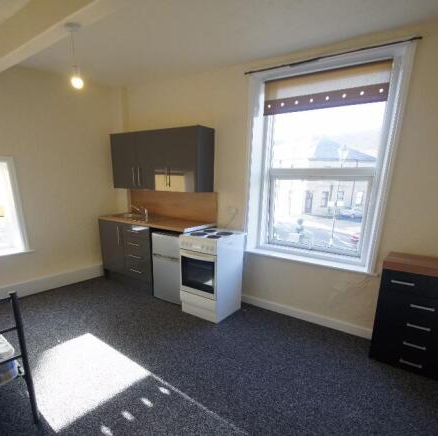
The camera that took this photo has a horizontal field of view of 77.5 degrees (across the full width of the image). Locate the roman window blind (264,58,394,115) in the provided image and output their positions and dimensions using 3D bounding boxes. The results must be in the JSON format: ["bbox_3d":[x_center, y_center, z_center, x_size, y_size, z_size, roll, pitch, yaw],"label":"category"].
[{"bbox_3d":[0.967,-1.211,2.610,1.144,0.330,0.040,7,12,33],"label":"roman window blind"}]

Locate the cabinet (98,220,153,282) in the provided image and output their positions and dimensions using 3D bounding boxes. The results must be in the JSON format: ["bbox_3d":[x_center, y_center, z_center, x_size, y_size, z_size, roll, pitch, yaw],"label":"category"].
[{"bbox_3d":[-1.109,0.388,3.882,1.050,0.725,0.560,7,12,33],"label":"cabinet"}]

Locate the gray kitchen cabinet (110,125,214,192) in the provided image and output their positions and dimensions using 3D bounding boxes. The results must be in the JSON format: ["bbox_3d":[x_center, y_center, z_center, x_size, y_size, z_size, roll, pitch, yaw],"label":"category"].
[{"bbox_3d":[-0.773,-0.738,3.564,1.500,0.726,0.330,7,12,33],"label":"gray kitchen cabinet"}]

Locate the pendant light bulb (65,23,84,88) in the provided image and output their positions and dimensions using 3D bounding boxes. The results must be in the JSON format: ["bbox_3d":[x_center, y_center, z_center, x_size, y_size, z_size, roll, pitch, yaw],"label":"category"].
[{"bbox_3d":[-0.986,-1.101,1.879,0.100,0.405,0.100,7,12,33],"label":"pendant light bulb"}]

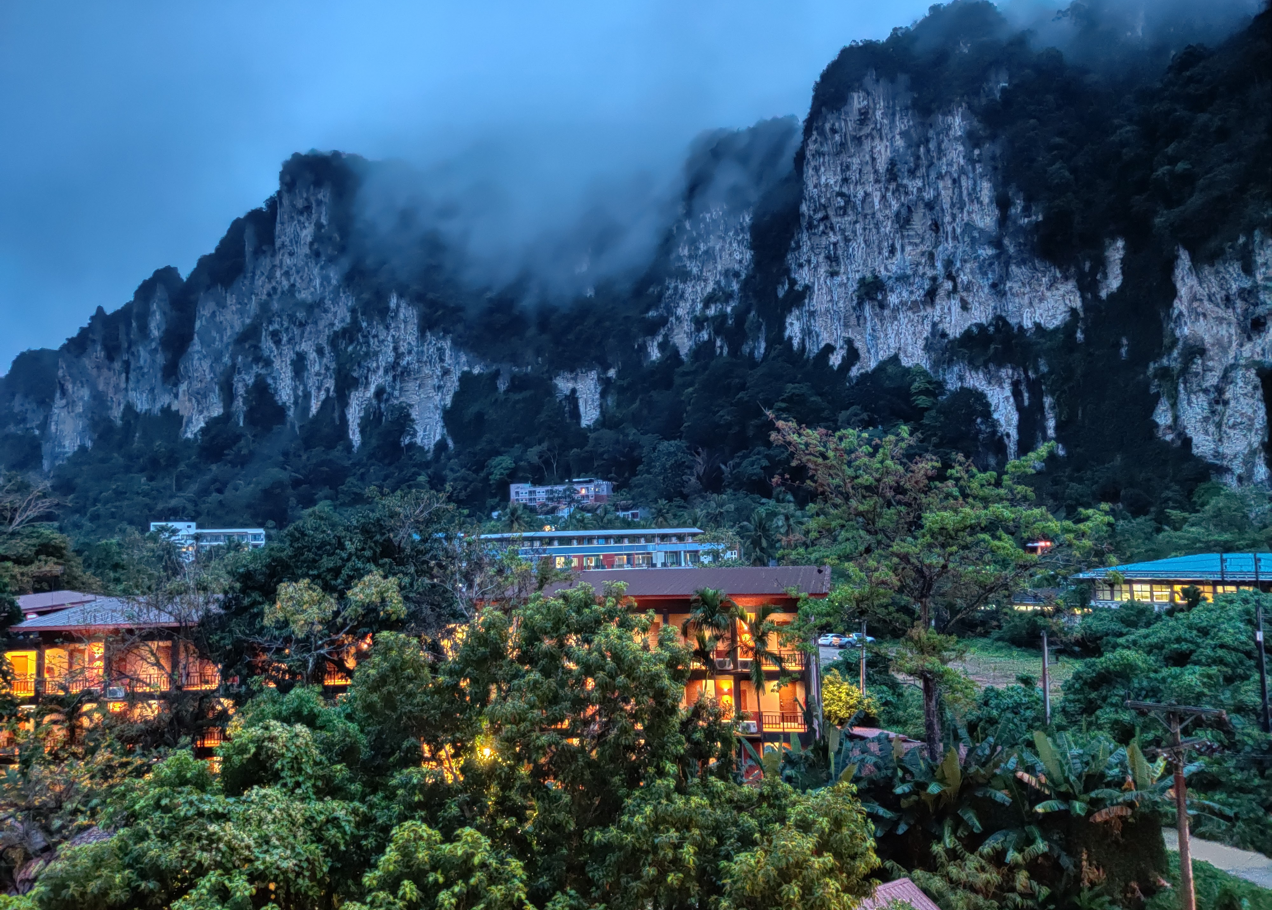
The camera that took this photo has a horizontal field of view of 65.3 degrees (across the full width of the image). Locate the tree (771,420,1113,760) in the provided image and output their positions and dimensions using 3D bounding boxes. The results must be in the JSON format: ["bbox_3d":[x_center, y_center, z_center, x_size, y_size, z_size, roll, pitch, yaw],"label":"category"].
[{"bbox_3d":[13.545,6.411,43.400,15.000,16.000,13.500,-1,-4,0],"label":"tree"}]

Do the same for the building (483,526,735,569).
[{"bbox_3d":[-6.140,19.971,208.629,52.000,9.600,12.000,-1,-4,-11],"label":"building"}]

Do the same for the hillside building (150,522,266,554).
[{"bbox_3d":[-104.909,21.140,245.654,28.000,9.000,11.000,-1,-4,-6],"label":"hillside building"}]

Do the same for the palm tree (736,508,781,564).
[{"bbox_3d":[21.867,14.685,174.588,7.800,11.000,7.800,-1,-4,0],"label":"palm tree"}]

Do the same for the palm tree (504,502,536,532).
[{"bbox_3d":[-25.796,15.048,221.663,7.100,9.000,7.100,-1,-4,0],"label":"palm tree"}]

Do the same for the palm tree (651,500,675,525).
[{"bbox_3d":[6.382,14.627,227.681,5.600,8.500,5.600,-1,-4,0],"label":"palm tree"}]

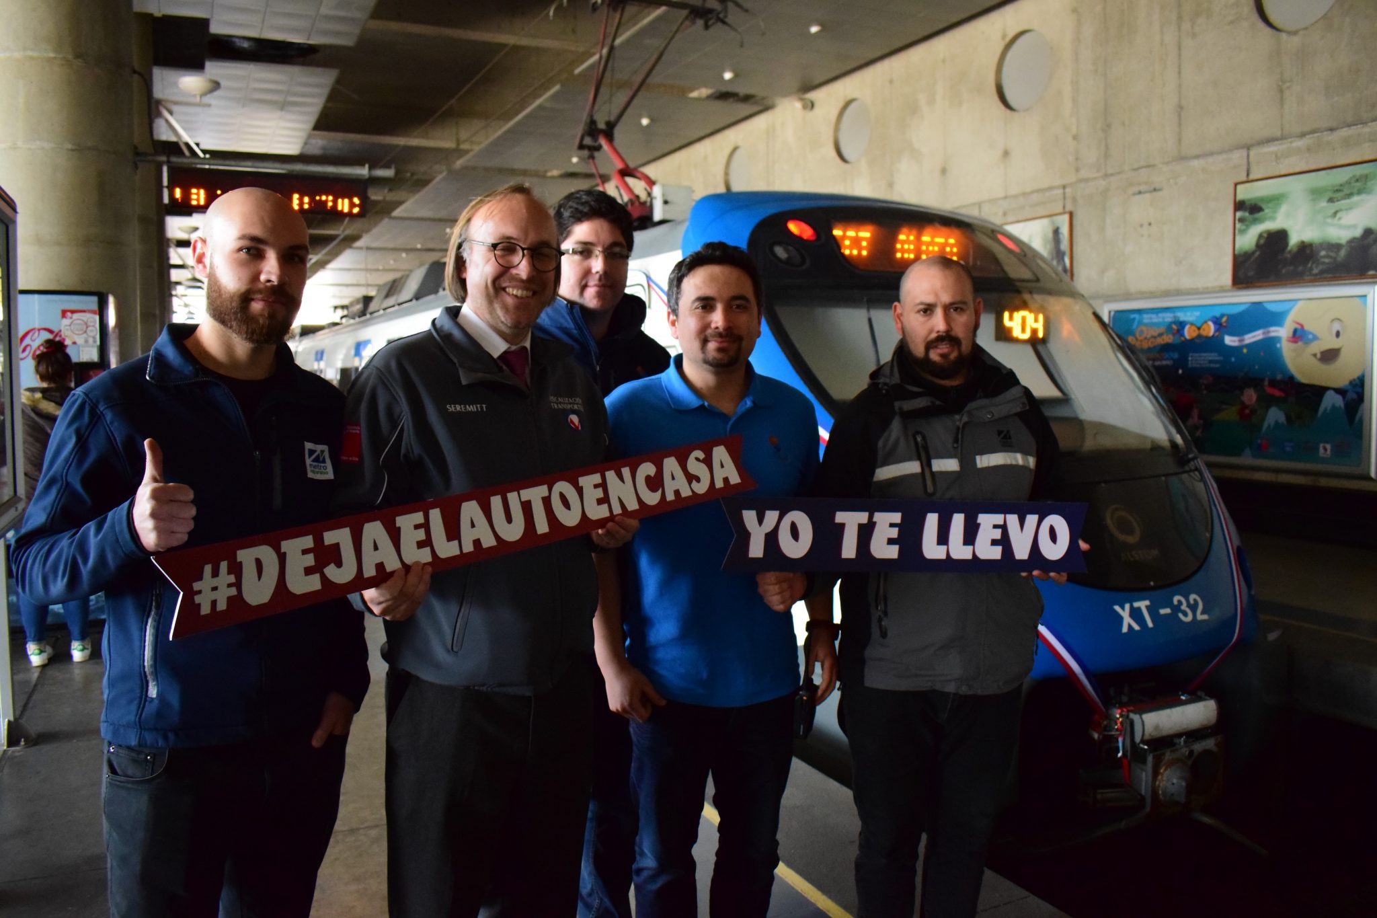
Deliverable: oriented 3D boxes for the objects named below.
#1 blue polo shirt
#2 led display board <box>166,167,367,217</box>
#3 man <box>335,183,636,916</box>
[{"bbox_3d":[0.040,0.140,2.060,0.460,0.700,0.290,-2,4,-11],"label":"blue polo shirt"},{"bbox_3d":[-2.929,-1.859,7.237,1.285,0.294,0.160,-3,5,-26],"label":"led display board"},{"bbox_3d":[-0.316,0.390,1.800,0.550,1.740,0.480,-4,5,-35],"label":"man"}]

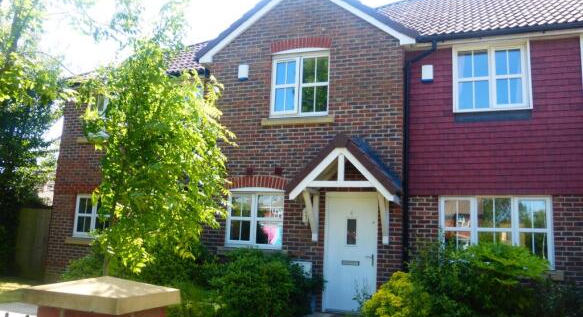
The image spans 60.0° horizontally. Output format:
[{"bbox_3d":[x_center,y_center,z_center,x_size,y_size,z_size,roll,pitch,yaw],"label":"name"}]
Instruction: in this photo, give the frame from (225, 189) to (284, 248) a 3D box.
[{"bbox_3d":[-0.675,1.129,9.623,1.159,1.148,0.110,-1,-11,19],"label":"frame"}]

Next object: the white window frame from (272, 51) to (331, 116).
[{"bbox_3d":[0.168,-1.453,9.841,1.175,1.347,0.110,-1,-11,19],"label":"white window frame"}]

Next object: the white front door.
[{"bbox_3d":[1.049,1.641,8.917,0.942,2.079,0.100,-1,-11,19],"label":"white front door"}]

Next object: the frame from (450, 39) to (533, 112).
[{"bbox_3d":[3.424,-1.394,8.677,1.244,1.234,0.110,-1,-11,19],"label":"frame"}]

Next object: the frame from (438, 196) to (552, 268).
[{"bbox_3d":[3.339,1.188,8.303,1.728,1.141,0.110,-1,-11,19],"label":"frame"}]

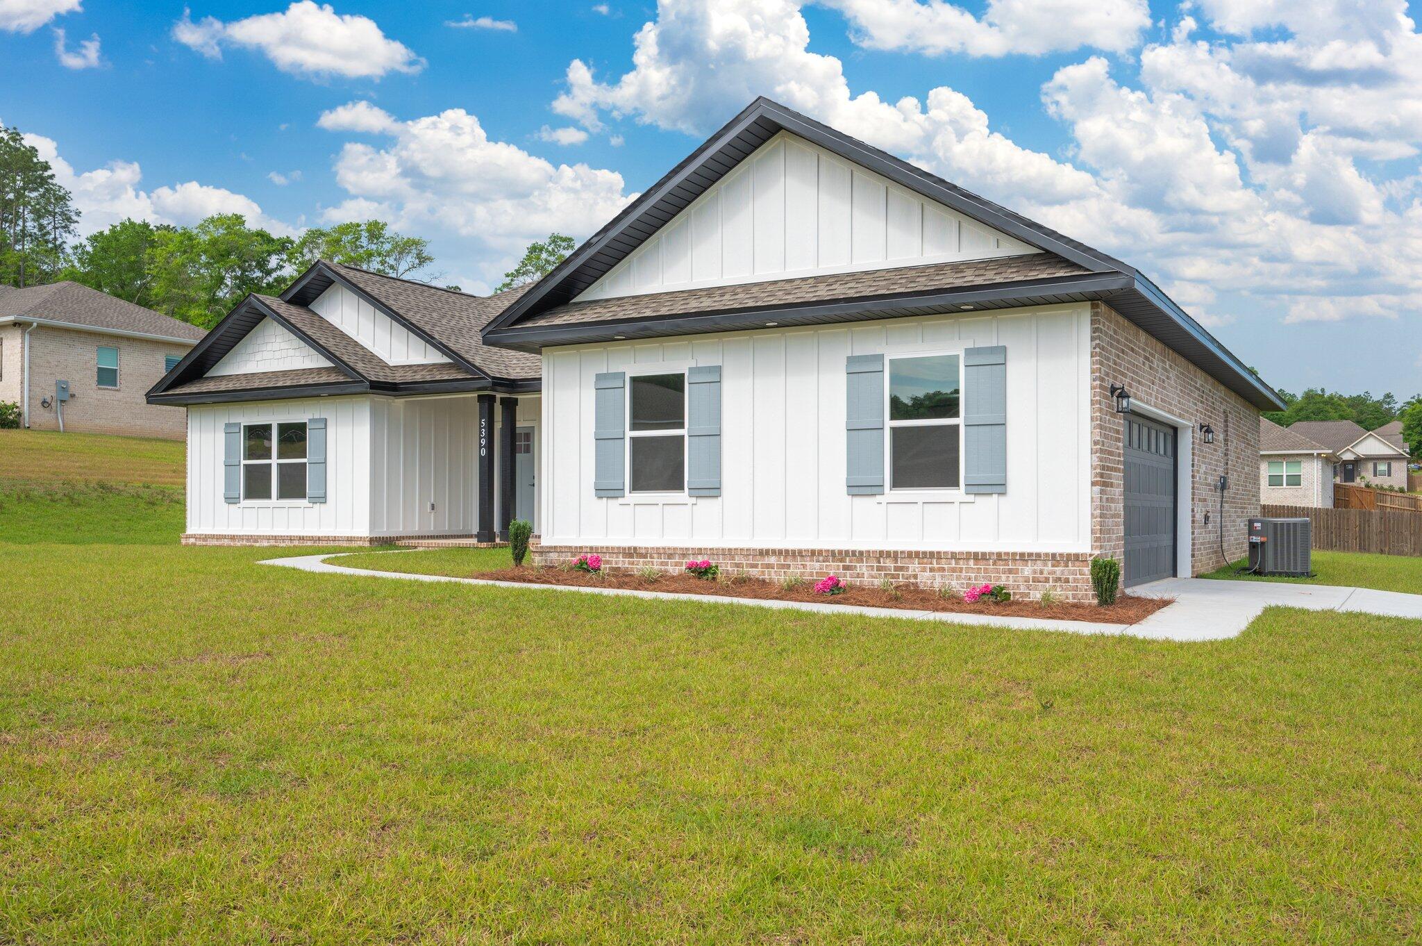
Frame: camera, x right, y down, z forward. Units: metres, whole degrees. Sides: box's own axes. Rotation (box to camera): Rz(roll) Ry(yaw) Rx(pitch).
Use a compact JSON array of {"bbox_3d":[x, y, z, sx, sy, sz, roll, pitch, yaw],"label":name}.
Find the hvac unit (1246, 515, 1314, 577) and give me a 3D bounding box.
[{"bbox_3d":[8.787,1.144,18.299,0.810,0.869,0.810,-1,-2,30],"label":"hvac unit"}]

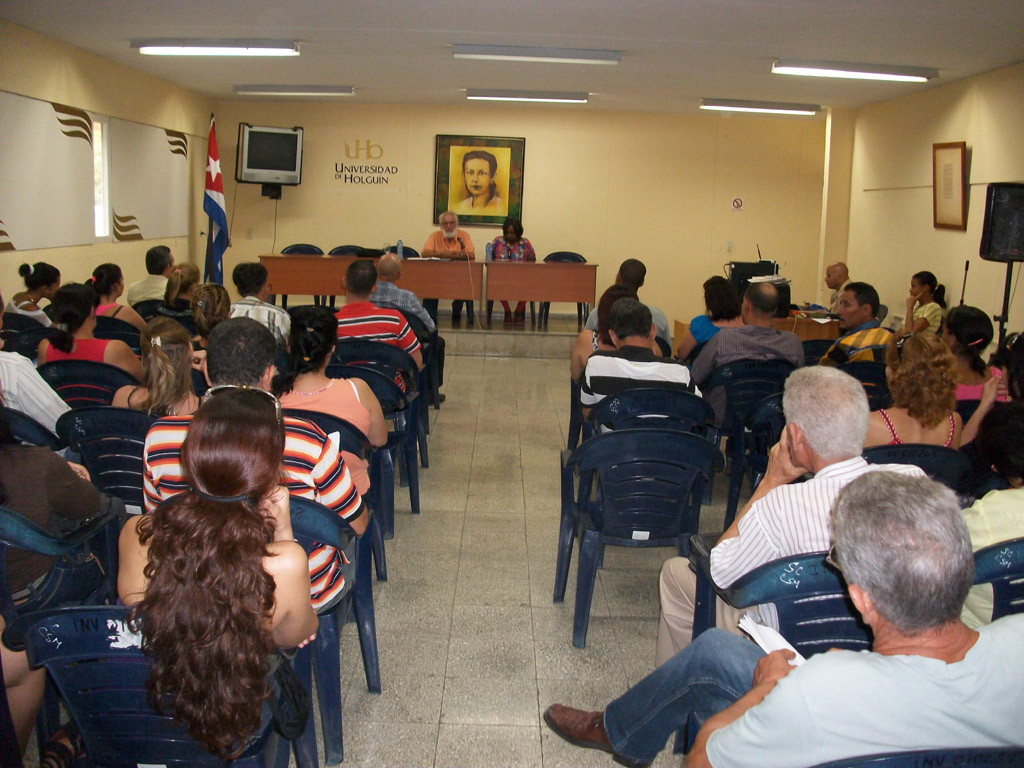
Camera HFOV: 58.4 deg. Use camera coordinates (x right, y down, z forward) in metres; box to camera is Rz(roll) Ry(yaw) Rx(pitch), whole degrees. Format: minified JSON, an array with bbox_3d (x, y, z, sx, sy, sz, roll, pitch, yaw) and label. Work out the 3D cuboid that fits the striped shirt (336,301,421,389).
[{"bbox_3d":[-0.840,-0.211,5.295,0.580,0.600,0.320,2,11,-1],"label":"striped shirt"}]

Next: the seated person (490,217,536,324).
[{"bbox_3d":[-0.010,-1.282,10.465,0.505,1.232,0.707,2,11,-1],"label":"seated person"}]

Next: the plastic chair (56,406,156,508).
[{"bbox_3d":[-1.442,0.433,3.680,0.565,0.823,0.535,2,11,3],"label":"plastic chair"}]

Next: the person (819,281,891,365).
[{"bbox_3d":[1.834,0.014,5.156,0.500,1.230,0.760,-1,11,-14],"label":"person"}]

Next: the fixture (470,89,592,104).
[{"bbox_3d":[0.157,-2.893,9.202,1.232,0.096,0.151,2,11,-1],"label":"fixture"}]

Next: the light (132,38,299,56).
[{"bbox_3d":[-2.151,-2.459,6.687,1.232,0.096,0.151,2,11,-1],"label":"light"}]

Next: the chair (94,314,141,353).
[{"bbox_3d":[-2.577,-0.071,6.090,0.570,0.830,0.560,3,11,9],"label":"chair"}]

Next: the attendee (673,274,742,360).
[{"bbox_3d":[1.303,-0.106,5.971,0.505,1.212,0.757,1,11,-6],"label":"attendee"}]

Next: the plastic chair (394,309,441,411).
[{"bbox_3d":[-0.894,-0.202,7.130,0.570,0.830,0.560,4,11,13],"label":"plastic chair"}]

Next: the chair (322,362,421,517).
[{"bbox_3d":[-0.744,0.287,4.433,0.570,0.830,0.560,2,11,3],"label":"chair"}]

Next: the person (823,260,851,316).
[{"bbox_3d":[2.642,-0.415,7.827,0.750,1.200,0.500,4,11,13],"label":"person"}]

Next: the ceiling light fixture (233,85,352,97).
[{"bbox_3d":[-2.198,-2.959,9.245,1.240,0.090,0.150,1,11,-1],"label":"ceiling light fixture"}]

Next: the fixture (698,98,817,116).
[{"bbox_3d":[2.541,-2.827,9.359,1.240,0.090,0.150,1,11,-1],"label":"fixture"}]

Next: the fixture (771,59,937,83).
[{"bbox_3d":[2.508,-2.318,6.735,1.232,0.096,0.151,2,11,-1],"label":"fixture"}]

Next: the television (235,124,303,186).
[{"bbox_3d":[-2.693,-2.559,10.247,0.707,0.636,0.505,4,11,-5],"label":"television"}]

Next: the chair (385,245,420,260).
[{"bbox_3d":[-1.363,-1.171,10.748,0.570,0.830,0.560,2,11,-1],"label":"chair"}]

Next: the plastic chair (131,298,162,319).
[{"bbox_3d":[-2.640,-0.260,7.164,0.570,0.830,0.560,2,11,-1],"label":"plastic chair"}]

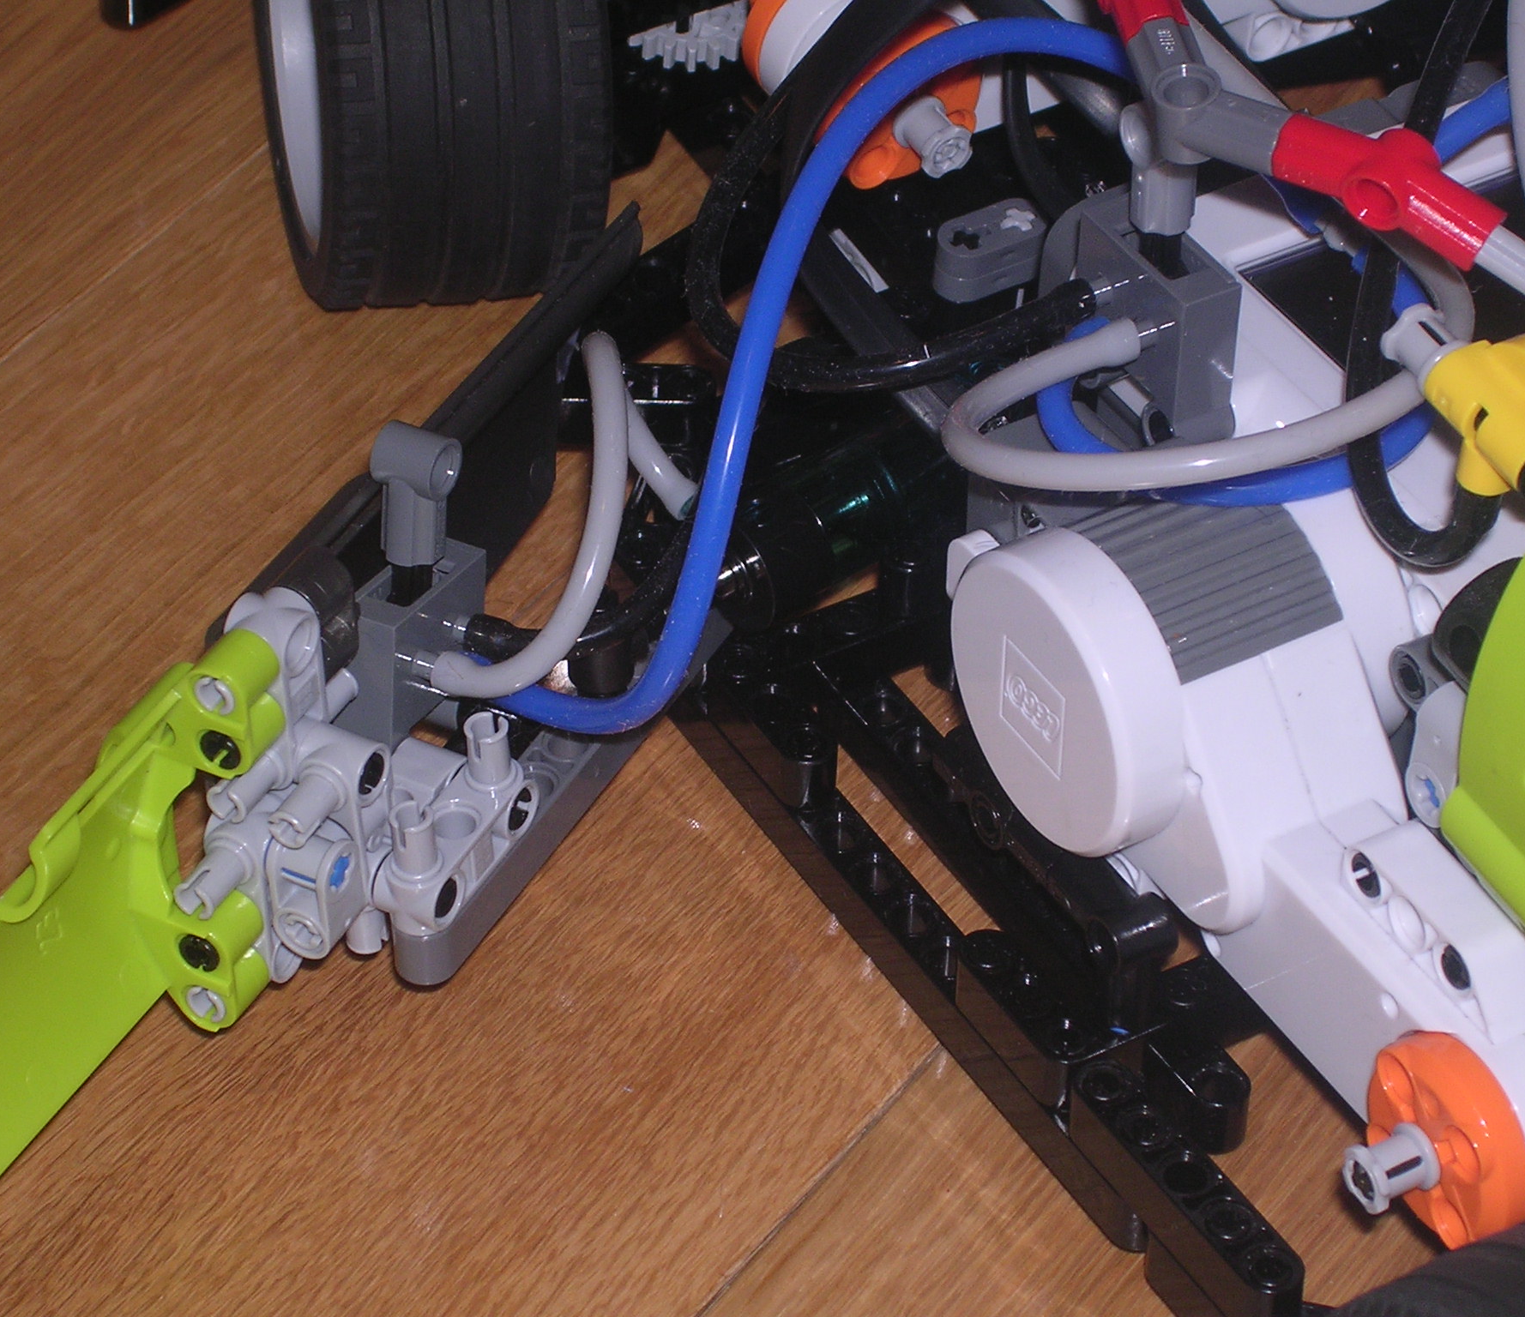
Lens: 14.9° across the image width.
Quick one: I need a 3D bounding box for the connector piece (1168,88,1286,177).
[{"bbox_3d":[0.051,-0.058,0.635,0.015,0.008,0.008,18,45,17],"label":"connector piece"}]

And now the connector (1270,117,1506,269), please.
[{"bbox_3d":[0.067,-0.050,0.626,0.024,0.009,0.008,26,56,10],"label":"connector"}]

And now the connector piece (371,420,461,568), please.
[{"bbox_3d":[-0.041,-0.020,0.690,0.008,0.016,0.007,18,34,22],"label":"connector piece"}]

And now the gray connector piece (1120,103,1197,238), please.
[{"bbox_3d":[0.047,-0.059,0.681,0.008,0.016,0.007,-19,37,-26],"label":"gray connector piece"}]

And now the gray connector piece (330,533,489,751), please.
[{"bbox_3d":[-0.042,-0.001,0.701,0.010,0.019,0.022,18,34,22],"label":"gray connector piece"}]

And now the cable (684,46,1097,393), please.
[{"bbox_3d":[0.005,-0.052,0.701,0.042,0.018,0.073,-19,46,-22],"label":"cable"}]

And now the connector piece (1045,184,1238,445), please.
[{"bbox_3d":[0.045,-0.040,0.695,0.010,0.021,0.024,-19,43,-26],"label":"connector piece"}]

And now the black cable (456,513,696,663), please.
[{"bbox_3d":[-0.019,-0.008,0.694,0.040,0.008,0.013,-33,53,-32],"label":"black cable"}]

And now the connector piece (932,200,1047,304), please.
[{"bbox_3d":[0.029,-0.052,0.743,0.016,0.008,0.008,-21,47,-23],"label":"connector piece"}]

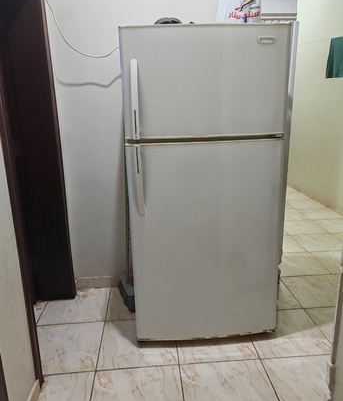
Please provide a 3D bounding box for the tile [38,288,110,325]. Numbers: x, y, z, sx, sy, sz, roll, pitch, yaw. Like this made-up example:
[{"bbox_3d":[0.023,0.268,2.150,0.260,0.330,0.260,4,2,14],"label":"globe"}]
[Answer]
[{"bbox_3d":[-0.669,0.750,2.531,0.445,0.010,0.445,-2,15,-4],"label":"tile"}]

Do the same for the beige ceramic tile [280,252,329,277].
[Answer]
[{"bbox_3d":[1.072,0.557,3.075,0.445,0.010,0.445,-2,15,-4],"label":"beige ceramic tile"}]

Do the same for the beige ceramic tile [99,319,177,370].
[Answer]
[{"bbox_3d":[-0.193,0.847,2.132,0.445,0.010,0.445,-2,15,-4],"label":"beige ceramic tile"}]

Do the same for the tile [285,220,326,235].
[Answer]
[{"bbox_3d":[1.449,0.305,3.961,0.445,0.010,0.445,-2,15,-4],"label":"tile"}]

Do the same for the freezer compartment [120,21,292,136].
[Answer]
[{"bbox_3d":[0.150,-0.647,2.042,0.807,0.520,0.670,-2,15,-3],"label":"freezer compartment"}]

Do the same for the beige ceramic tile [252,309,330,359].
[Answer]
[{"bbox_3d":[0.695,0.809,2.190,0.445,0.010,0.445,-2,15,-4],"label":"beige ceramic tile"}]

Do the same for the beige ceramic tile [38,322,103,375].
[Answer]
[{"bbox_3d":[-0.636,0.866,2.103,0.445,0.010,0.445,-2,15,-4],"label":"beige ceramic tile"}]

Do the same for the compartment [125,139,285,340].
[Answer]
[{"bbox_3d":[0.170,0.155,2.261,0.807,1.145,0.670,-2,15,-3],"label":"compartment"}]

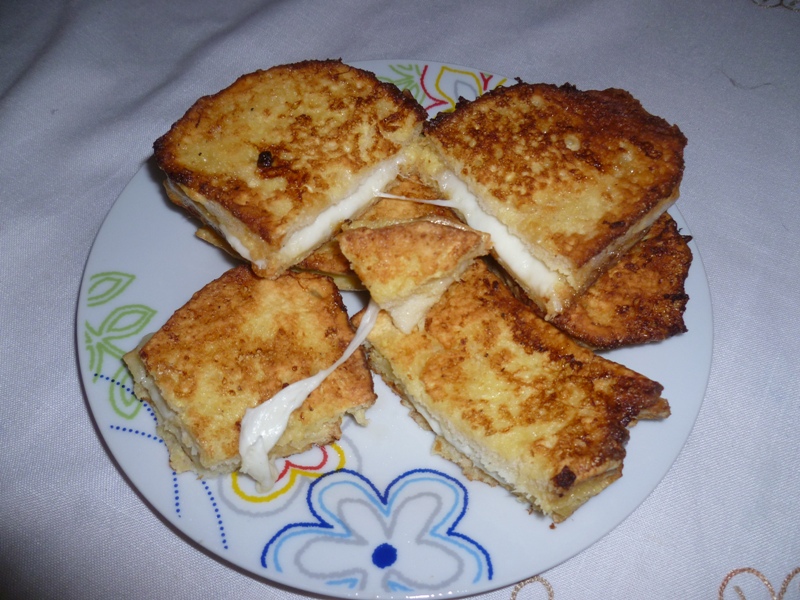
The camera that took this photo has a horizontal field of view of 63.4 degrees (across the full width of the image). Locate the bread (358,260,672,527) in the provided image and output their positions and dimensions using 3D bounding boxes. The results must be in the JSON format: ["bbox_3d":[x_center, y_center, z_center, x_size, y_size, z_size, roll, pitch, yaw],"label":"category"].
[{"bbox_3d":[0.039,0.029,0.234,0.102,0.025,0.063,34,64,18],"label":"bread"}]

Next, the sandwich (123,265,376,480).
[{"bbox_3d":[-0.054,0.025,0.236,0.078,0.024,0.070,-23,62,-14],"label":"sandwich"}]

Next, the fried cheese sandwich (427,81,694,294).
[{"bbox_3d":[0.060,-0.047,0.249,0.082,0.029,0.081,-35,66,-21],"label":"fried cheese sandwich"}]

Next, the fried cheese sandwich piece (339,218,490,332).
[{"bbox_3d":[0.006,-0.009,0.224,0.050,0.021,0.035,-6,71,-5],"label":"fried cheese sandwich piece"}]

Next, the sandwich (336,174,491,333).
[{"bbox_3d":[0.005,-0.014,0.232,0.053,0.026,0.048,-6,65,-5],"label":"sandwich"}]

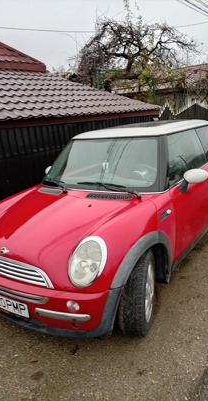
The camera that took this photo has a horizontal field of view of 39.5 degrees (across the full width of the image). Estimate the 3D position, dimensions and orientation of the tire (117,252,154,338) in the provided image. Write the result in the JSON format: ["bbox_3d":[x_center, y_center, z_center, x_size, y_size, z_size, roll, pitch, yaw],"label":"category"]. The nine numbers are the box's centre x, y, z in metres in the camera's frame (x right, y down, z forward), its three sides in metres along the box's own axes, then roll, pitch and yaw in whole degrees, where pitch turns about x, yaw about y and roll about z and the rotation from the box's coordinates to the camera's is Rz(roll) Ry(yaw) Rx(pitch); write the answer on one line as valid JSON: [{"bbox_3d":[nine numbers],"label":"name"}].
[{"bbox_3d":[0.249,0.633,2.022,0.178,0.605,0.605,-1,15,17],"label":"tire"}]

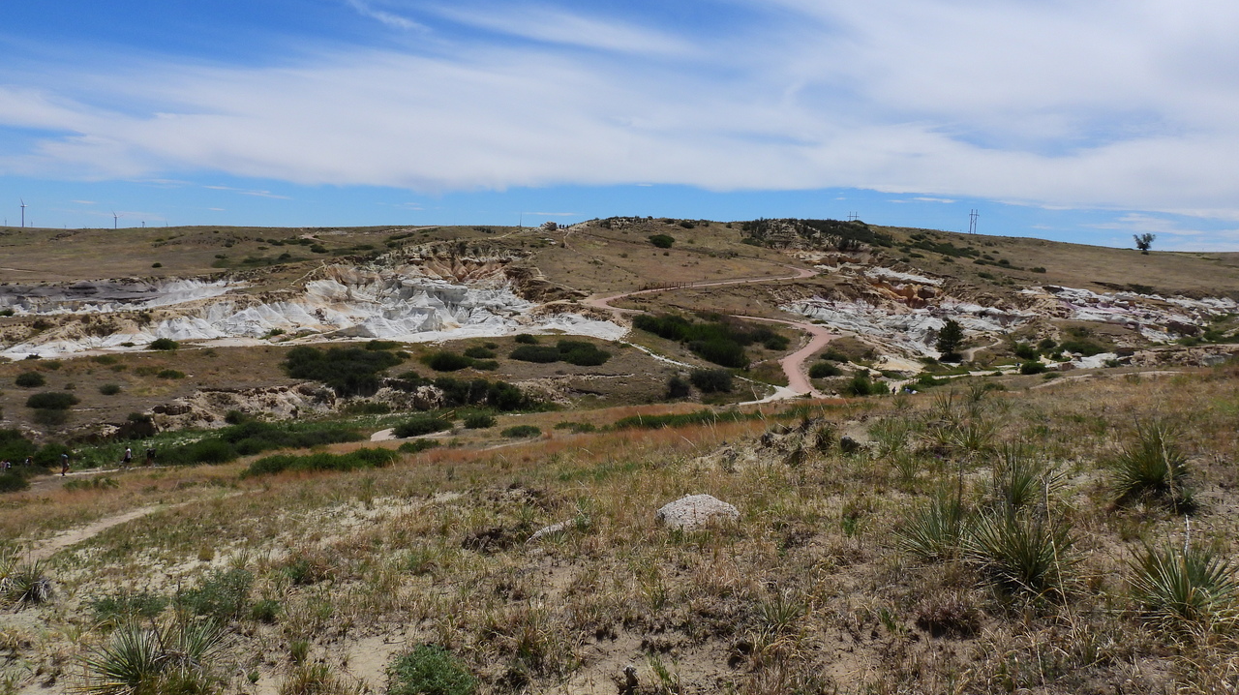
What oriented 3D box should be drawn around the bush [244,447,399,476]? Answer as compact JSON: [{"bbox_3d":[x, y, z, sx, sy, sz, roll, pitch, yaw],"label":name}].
[{"bbox_3d":[-21.482,8.209,62.000,11.000,1.600,4.000,1,6,-19],"label":"bush"}]

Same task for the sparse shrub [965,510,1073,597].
[{"bbox_3d":[2.475,1.275,5.300,0.700,0.500,0.680,5,6,26],"label":"sparse shrub"}]

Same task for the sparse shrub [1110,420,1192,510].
[{"bbox_3d":[4.697,1.040,7.600,0.710,0.680,0.700,6,7,32],"label":"sparse shrub"}]

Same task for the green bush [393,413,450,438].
[{"bbox_3d":[-19.816,7.897,86.000,5.600,2.100,4.000,1,6,-13],"label":"green bush"}]

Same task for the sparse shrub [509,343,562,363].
[{"bbox_3d":[-13.310,0.989,135.000,7.700,2.400,5.500,2,6,-6],"label":"sparse shrub"}]

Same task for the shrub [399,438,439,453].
[{"bbox_3d":[-16.520,8.120,71.000,3.300,1.000,2.400,1,6,-13],"label":"shrub"}]

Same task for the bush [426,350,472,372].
[{"bbox_3d":[-24.859,1.901,125.000,7.000,2.600,5.000,1,6,-11],"label":"bush"}]

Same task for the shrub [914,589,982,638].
[{"bbox_3d":[1.721,1.397,4.500,0.350,0.200,0.320,5,6,22],"label":"shrub"}]

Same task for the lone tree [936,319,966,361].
[{"bbox_3d":[69.465,-1.521,180.000,6.000,8.700,5.800,5,6,21],"label":"lone tree"}]

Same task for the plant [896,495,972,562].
[{"bbox_3d":[2.157,1.253,5.900,0.500,0.380,0.470,5,6,21],"label":"plant"}]

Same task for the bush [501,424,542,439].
[{"bbox_3d":[-9.059,7.797,80.000,3.700,1.150,2.800,2,6,-6],"label":"bush"}]

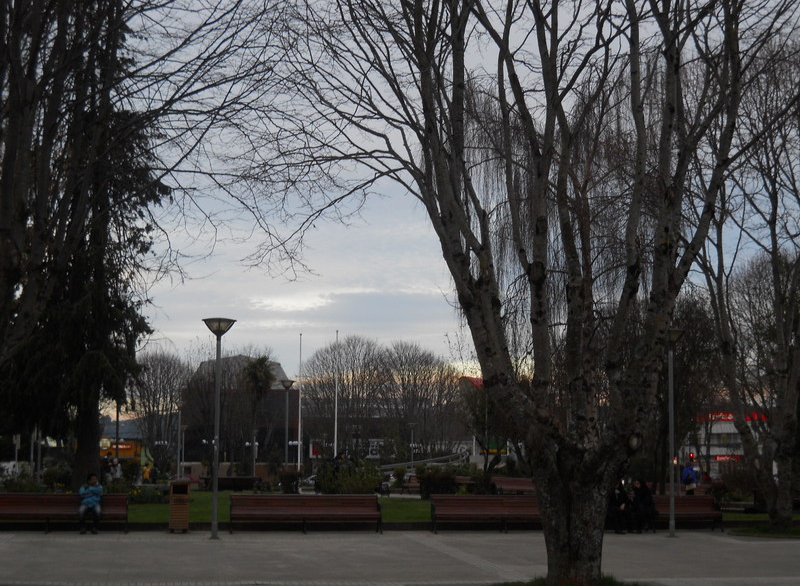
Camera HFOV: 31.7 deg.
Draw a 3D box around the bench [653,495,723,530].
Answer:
[{"bbox_3d":[5.396,4.736,30.326,2.900,0.770,0.670,1,-7,-8],"label":"bench"}]

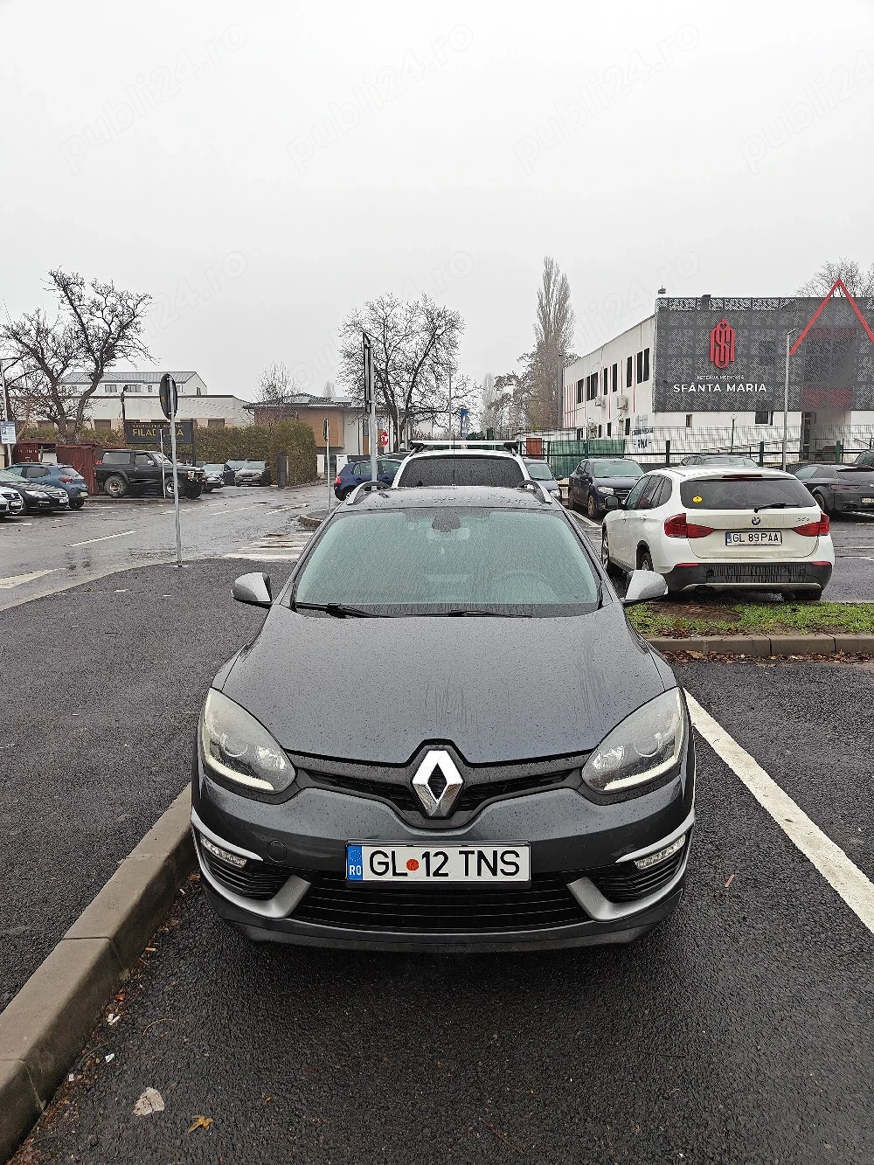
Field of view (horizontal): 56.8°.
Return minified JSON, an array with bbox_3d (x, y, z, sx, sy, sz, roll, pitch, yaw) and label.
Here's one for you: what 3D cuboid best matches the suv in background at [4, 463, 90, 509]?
[{"bbox_3d":[-13.460,-3.089,26.099,4.200,1.540,1.800,1,9,9],"label":"suv in background"}]

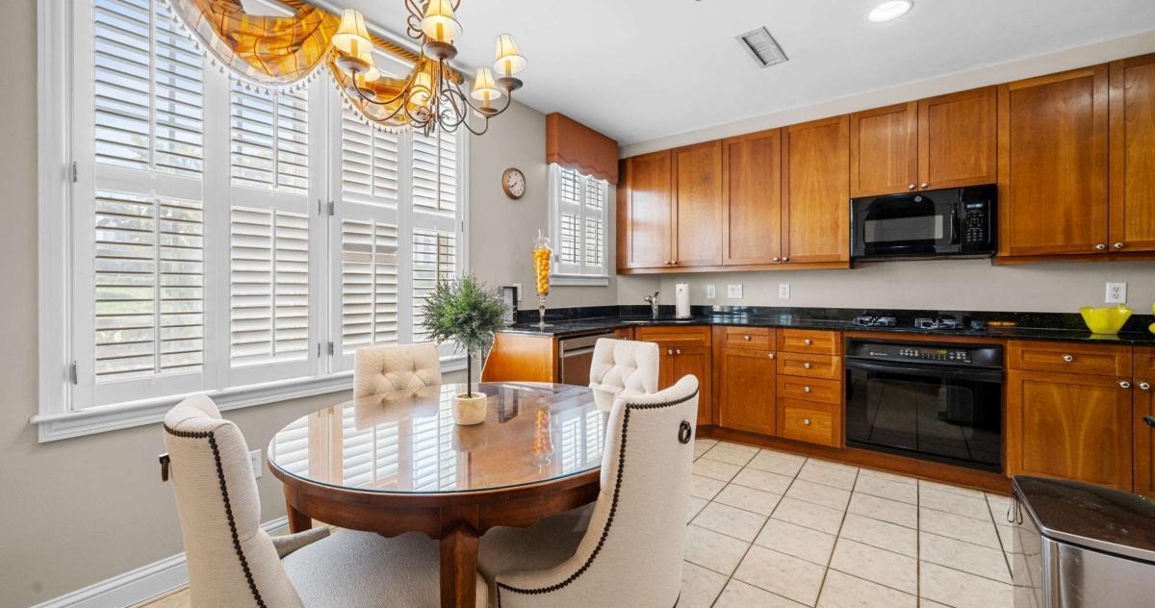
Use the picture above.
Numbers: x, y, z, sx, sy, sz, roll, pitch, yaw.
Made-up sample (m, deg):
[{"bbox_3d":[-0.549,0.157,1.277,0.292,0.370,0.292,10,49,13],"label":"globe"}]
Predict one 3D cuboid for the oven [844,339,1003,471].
[{"bbox_3d":[2.227,0.576,2.939,0.747,0.711,0.540,1,1,37],"label":"oven"}]

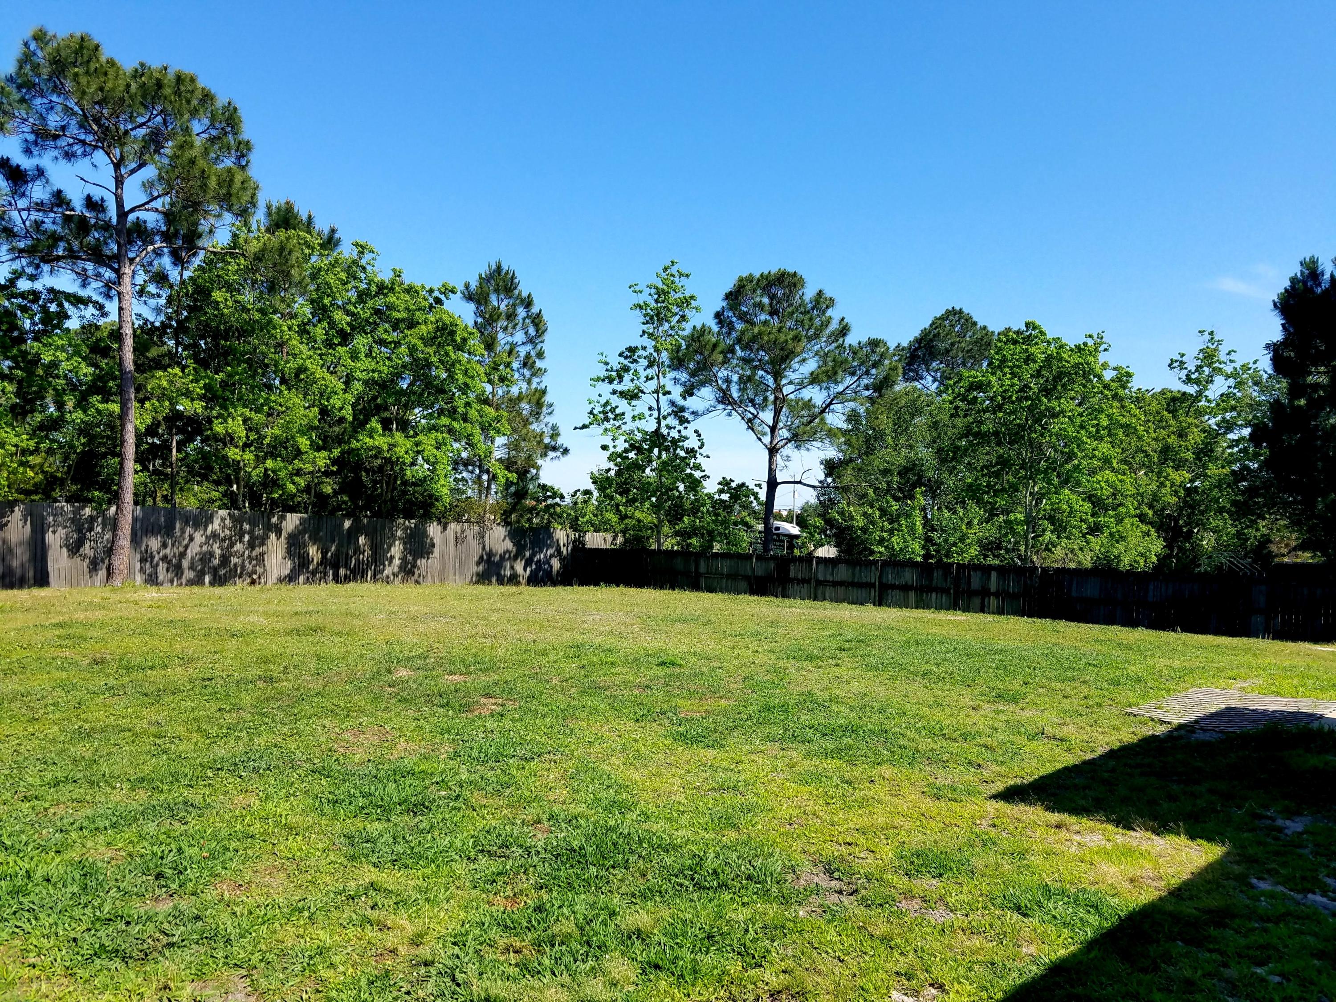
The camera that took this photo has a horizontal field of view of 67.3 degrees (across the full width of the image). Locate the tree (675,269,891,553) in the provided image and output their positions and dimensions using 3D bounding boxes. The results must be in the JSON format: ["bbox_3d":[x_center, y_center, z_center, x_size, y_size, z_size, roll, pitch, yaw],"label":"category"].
[{"bbox_3d":[4.185,-2.614,36.746,8.000,11.830,7.600,1,-2,6],"label":"tree"}]

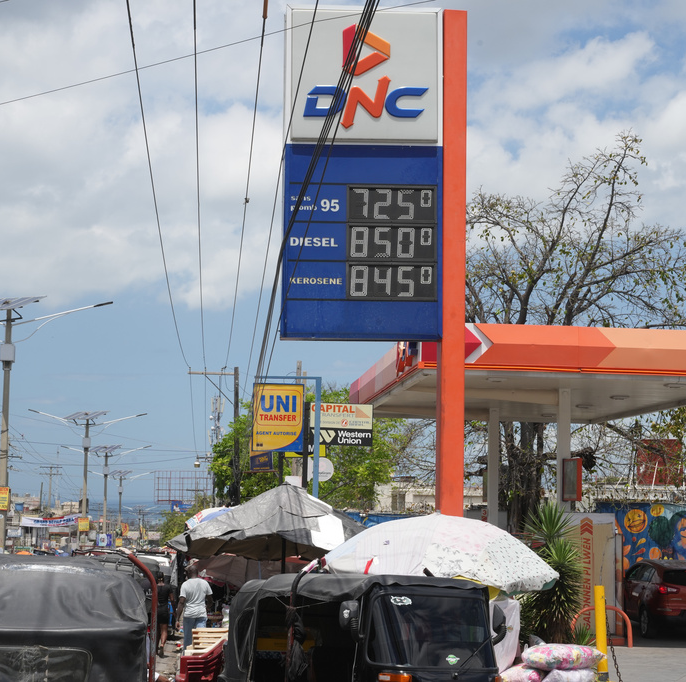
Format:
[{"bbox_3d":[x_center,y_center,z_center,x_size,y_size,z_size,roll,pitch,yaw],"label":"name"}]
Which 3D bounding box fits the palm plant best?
[{"bbox_3d":[3.842,4.285,26.200,1.300,2.700,1.300,1,-6,0],"label":"palm plant"}]

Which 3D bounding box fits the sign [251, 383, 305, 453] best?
[{"bbox_3d":[-1.429,1.706,31.500,1.200,1.560,0.170,2,-6,-6],"label":"sign"}]

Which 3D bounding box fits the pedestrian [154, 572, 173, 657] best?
[{"bbox_3d":[-3.334,5.118,26.700,0.480,1.610,0.420,1,-6,-6],"label":"pedestrian"}]

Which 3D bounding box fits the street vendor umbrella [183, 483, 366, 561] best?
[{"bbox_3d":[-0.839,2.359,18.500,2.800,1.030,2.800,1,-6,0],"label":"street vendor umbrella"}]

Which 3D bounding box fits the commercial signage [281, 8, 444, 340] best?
[{"bbox_3d":[0.301,-2.574,22.159,2.470,5.220,0.440,2,-6,-7],"label":"commercial signage"}]

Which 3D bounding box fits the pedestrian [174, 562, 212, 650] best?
[{"bbox_3d":[-2.492,4.581,23.700,0.580,1.770,0.420,1,-6,-6],"label":"pedestrian"}]

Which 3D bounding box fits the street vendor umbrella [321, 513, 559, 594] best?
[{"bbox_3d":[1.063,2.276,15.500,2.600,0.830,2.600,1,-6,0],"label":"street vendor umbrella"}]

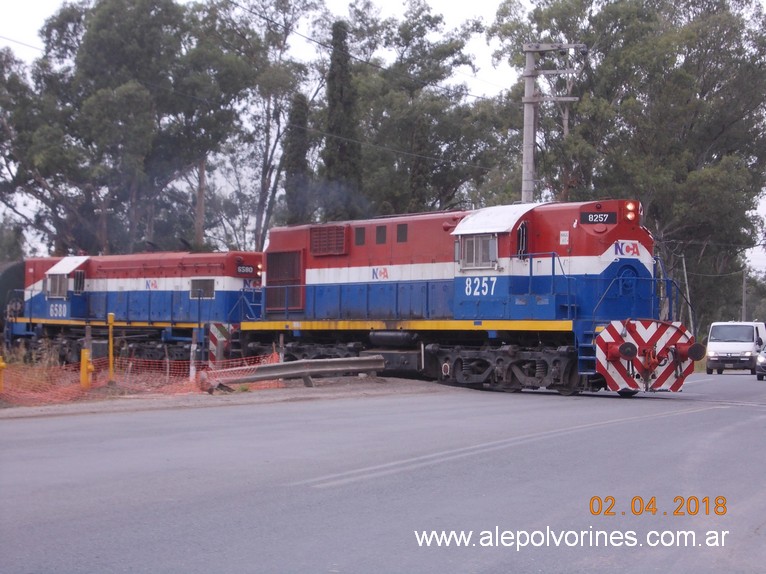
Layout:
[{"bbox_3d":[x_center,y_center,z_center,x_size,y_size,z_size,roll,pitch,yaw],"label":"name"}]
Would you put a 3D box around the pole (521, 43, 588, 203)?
[{"bbox_3d":[5.785,-2.687,72.700,2.250,11.400,0.480,1,-1,17],"label":"pole"}]

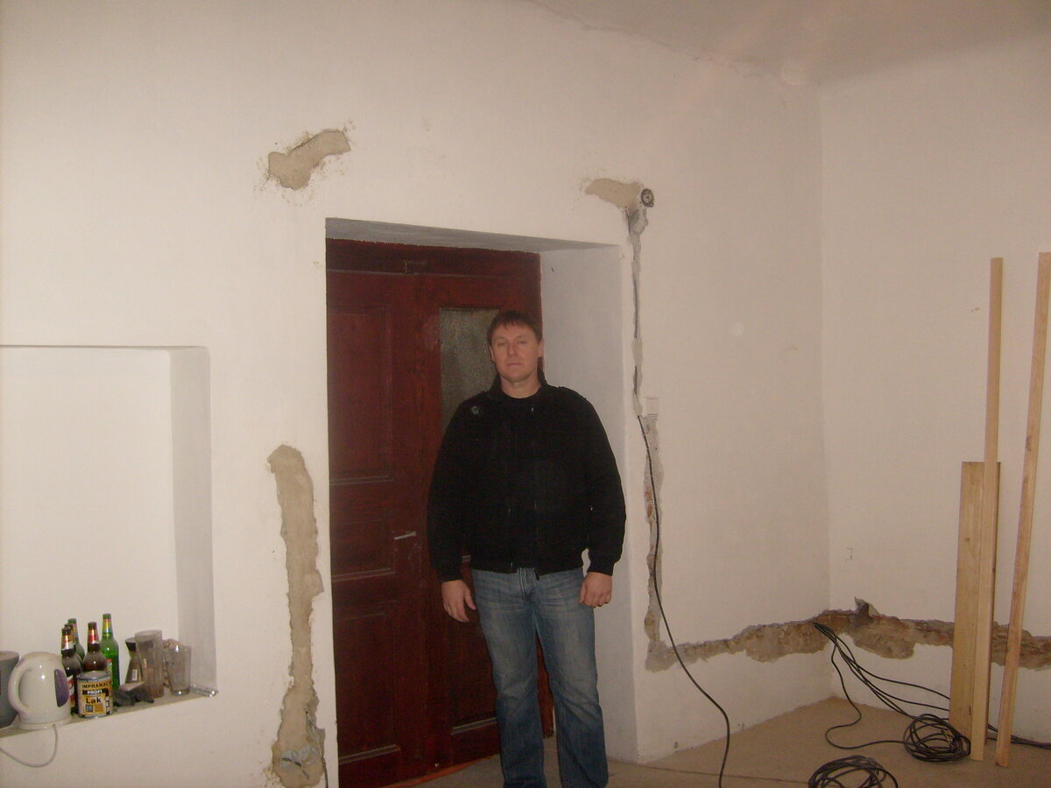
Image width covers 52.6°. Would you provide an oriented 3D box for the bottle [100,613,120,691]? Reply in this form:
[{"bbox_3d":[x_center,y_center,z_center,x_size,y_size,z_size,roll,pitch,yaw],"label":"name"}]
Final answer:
[{"bbox_3d":[-1.366,0.852,3.478,0.067,0.260,0.067,-1,0,-21],"label":"bottle"}]

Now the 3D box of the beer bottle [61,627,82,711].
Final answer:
[{"bbox_3d":[-1.411,0.854,3.277,0.068,0.260,0.068,-1,0,-23],"label":"beer bottle"}]

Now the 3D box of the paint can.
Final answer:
[{"bbox_3d":[-1.324,0.923,3.263,0.100,0.117,0.100,-1,0,-22],"label":"paint can"}]

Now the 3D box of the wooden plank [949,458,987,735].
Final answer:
[{"bbox_3d":[2.062,0.947,4.879,0.026,1.264,0.160,11,-8,-44],"label":"wooden plank"}]

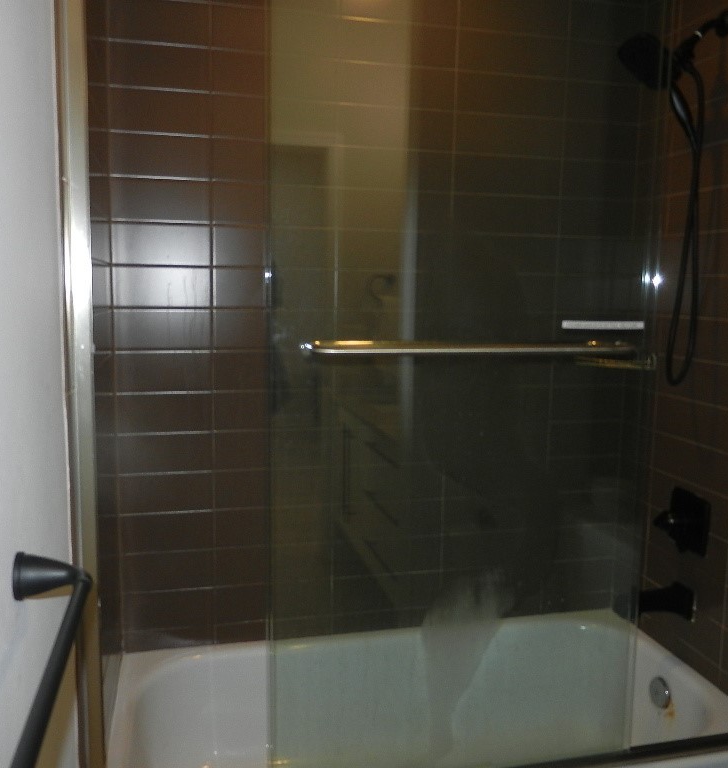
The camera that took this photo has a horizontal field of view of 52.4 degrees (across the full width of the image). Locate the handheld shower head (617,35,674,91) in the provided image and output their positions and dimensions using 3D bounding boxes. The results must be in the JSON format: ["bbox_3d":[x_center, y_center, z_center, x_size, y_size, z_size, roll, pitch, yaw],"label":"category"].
[{"bbox_3d":[0.700,-0.789,1.779,0.145,0.065,0.138,44,-4,-15],"label":"handheld shower head"}]

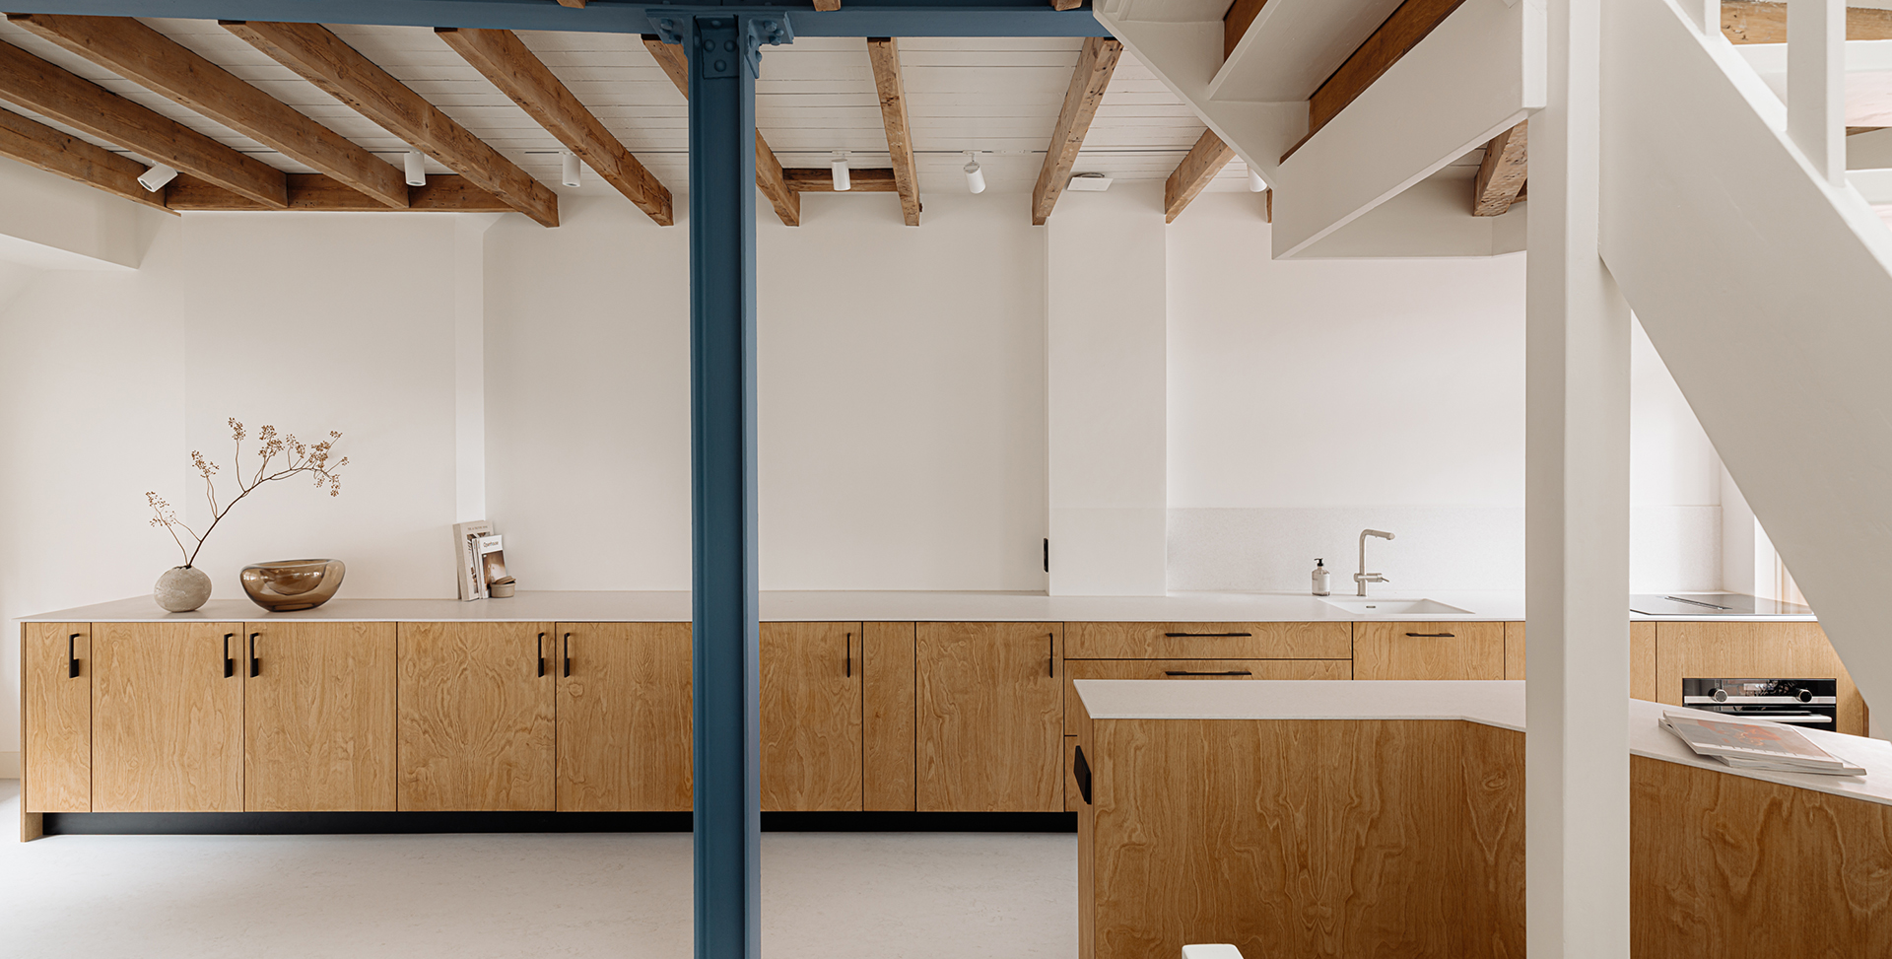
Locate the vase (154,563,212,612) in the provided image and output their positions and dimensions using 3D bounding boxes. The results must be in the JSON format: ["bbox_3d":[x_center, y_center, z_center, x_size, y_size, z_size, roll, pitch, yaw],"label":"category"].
[{"bbox_3d":[-3.190,0.455,3.750,0.185,0.190,0.185,0,1,0],"label":"vase"}]

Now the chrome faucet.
[{"bbox_3d":[1.983,0.390,4.090,0.145,0.310,0.240,0,0,-9],"label":"chrome faucet"}]

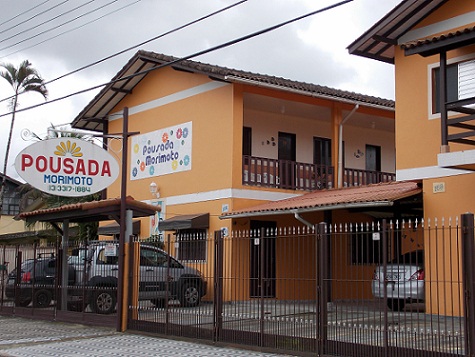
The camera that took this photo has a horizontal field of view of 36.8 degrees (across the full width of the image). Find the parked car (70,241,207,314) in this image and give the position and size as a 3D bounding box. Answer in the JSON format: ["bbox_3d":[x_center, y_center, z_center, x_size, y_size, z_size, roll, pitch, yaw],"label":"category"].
[{"bbox_3d":[-2.752,2.623,18.921,4.160,1.740,1.760,5,-7,-36],"label":"parked car"}]

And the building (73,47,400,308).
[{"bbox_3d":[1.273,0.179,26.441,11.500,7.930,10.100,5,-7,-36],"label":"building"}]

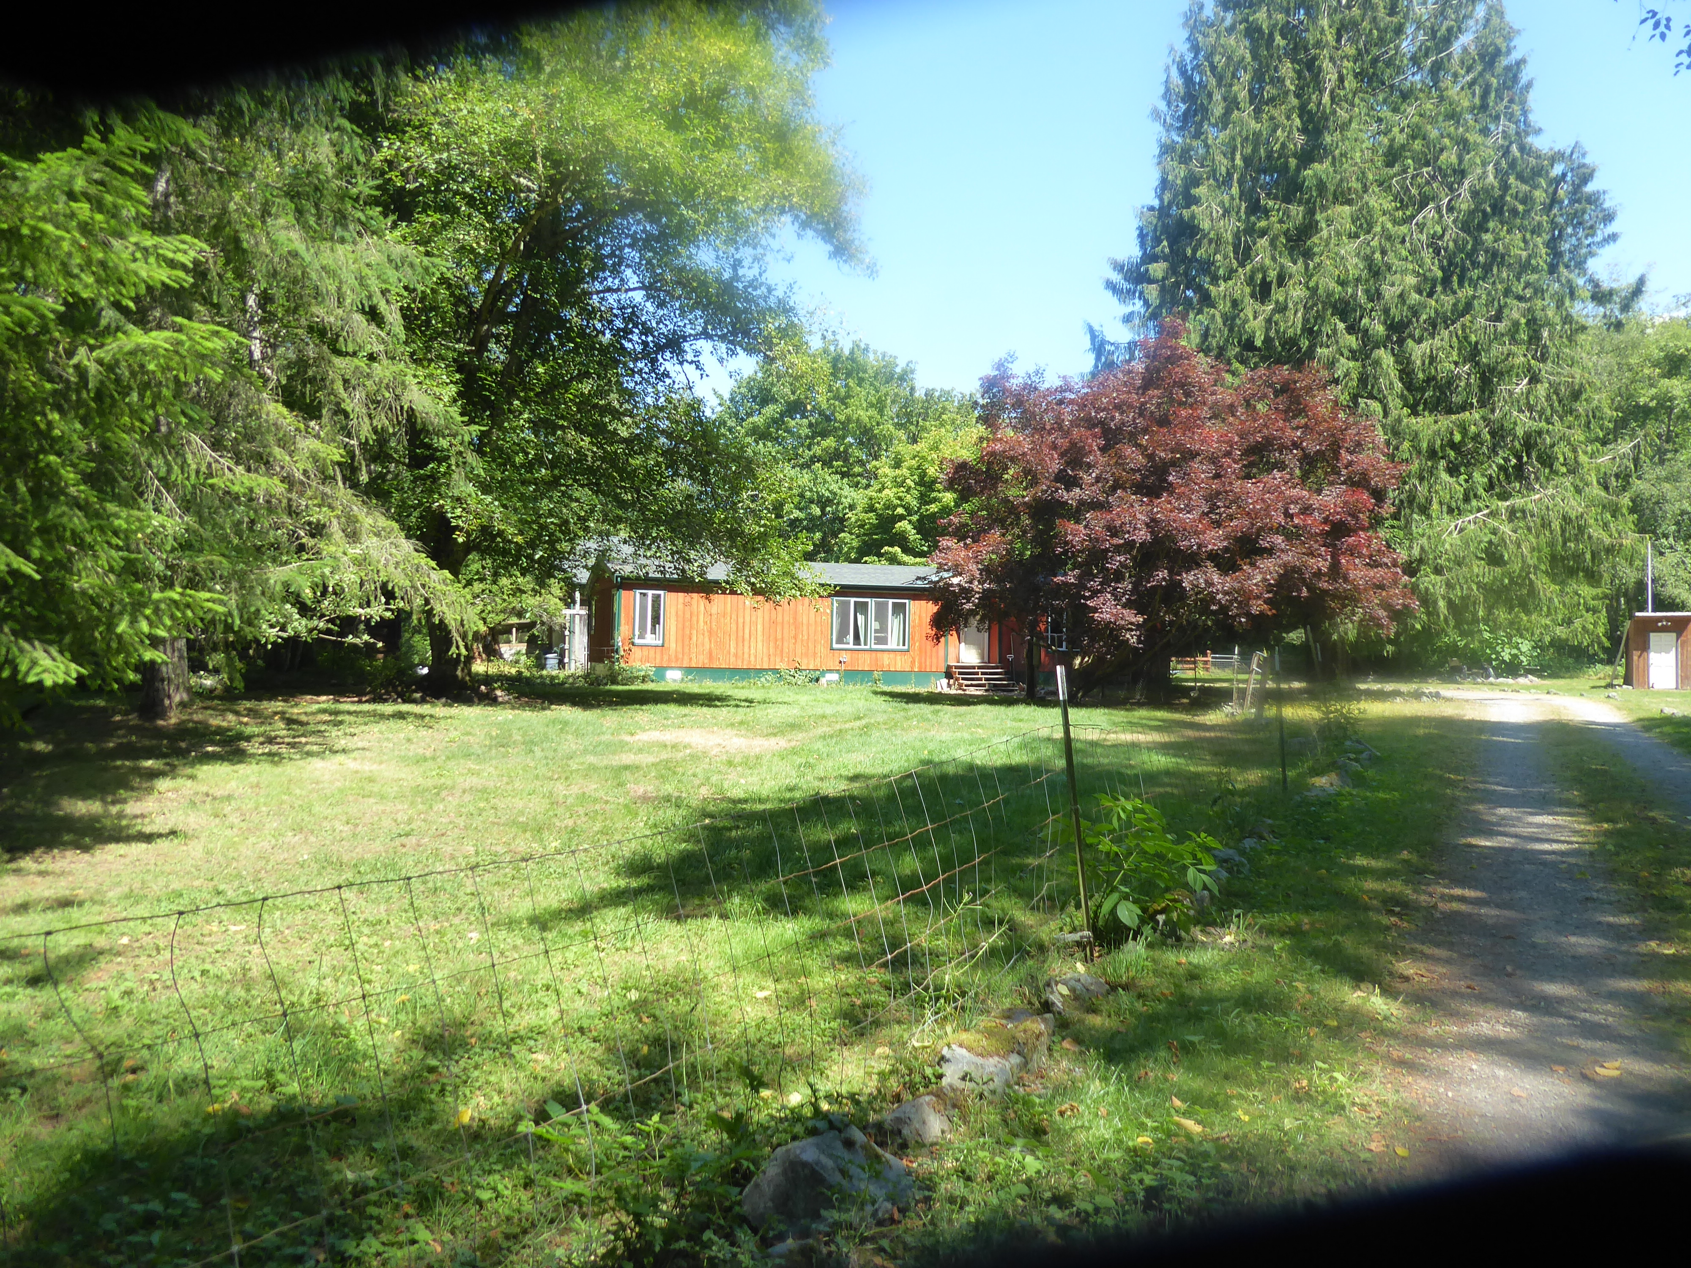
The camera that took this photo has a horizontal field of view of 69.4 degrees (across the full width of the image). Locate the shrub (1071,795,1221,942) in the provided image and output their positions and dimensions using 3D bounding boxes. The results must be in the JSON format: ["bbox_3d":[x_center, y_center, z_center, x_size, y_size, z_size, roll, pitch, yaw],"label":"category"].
[{"bbox_3d":[1.440,1.060,5.820,0.710,0.710,0.680,1,0,0],"label":"shrub"}]

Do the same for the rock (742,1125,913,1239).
[{"bbox_3d":[-0.045,1.310,3.020,0.420,0.220,0.330,1,0,0],"label":"rock"}]

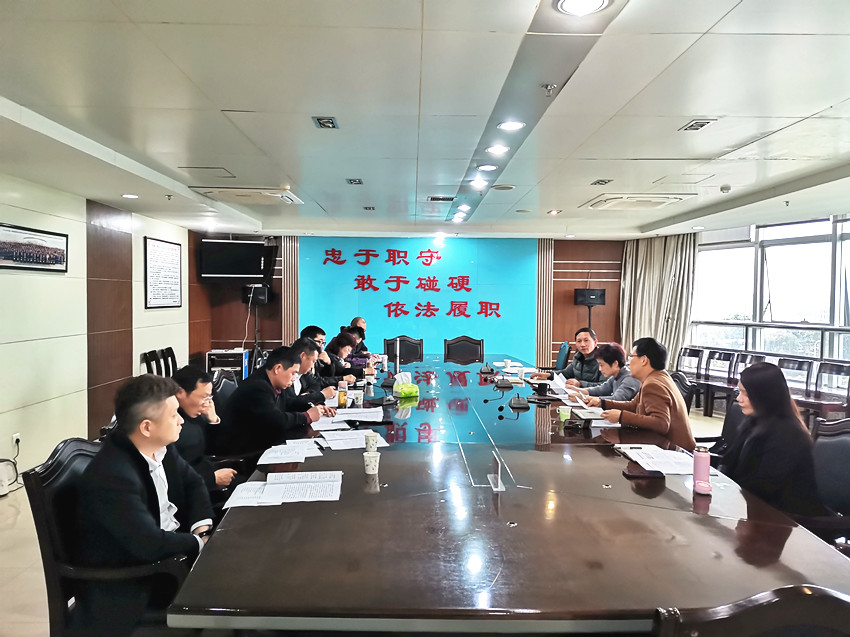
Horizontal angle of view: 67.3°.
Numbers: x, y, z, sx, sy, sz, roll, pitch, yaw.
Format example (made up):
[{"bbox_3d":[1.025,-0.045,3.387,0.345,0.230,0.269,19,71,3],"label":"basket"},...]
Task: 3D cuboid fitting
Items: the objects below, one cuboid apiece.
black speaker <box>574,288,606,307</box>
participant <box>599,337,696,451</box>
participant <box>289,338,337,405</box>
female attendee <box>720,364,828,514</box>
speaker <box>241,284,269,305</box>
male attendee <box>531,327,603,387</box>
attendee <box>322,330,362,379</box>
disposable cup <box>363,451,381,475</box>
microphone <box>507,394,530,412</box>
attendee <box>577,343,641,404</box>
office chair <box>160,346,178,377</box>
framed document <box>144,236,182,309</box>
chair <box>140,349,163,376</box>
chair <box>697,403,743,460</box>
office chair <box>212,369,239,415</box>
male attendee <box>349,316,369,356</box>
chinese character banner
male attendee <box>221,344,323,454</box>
[{"bbox_3d":[2.461,-0.312,9.491,0.460,0.240,0.260,1,2,11],"label":"black speaker"},{"bbox_3d":[1.336,0.754,3.851,0.680,1.280,0.540,0,2,10],"label":"participant"},{"bbox_3d":[-0.931,0.753,4.634,0.800,1.225,0.540,1,2,7],"label":"participant"},{"bbox_3d":[1.484,0.811,2.855,0.680,1.230,0.500,0,2,7],"label":"female attendee"},{"bbox_3d":[-2.614,-0.362,9.846,0.430,0.270,0.280,0,2,-1],"label":"speaker"},{"bbox_3d":[1.351,0.712,5.760,0.700,1.250,0.650,-2,3,-43],"label":"male attendee"},{"bbox_3d":[-0.876,0.724,5.995,0.780,1.188,0.540,1,2,7],"label":"attendee"},{"bbox_3d":[-0.231,0.632,2.769,0.076,0.086,0.076,0,2,-1],"label":"disposable cup"},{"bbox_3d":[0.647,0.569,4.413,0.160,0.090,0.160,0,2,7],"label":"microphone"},{"bbox_3d":[1.387,0.773,4.854,0.640,1.180,0.500,0,2,6],"label":"attendee"},{"bbox_3d":[-2.867,0.801,7.633,0.500,0.880,0.450,0,2,-1],"label":"office chair"},{"bbox_3d":[-3.290,-0.561,8.120,0.030,0.850,1.160,0,2,-1],"label":"framed document"},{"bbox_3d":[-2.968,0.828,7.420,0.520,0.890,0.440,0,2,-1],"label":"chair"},{"bbox_3d":[1.656,0.916,3.812,0.600,0.960,0.600,0,2,-1],"label":"chair"},{"bbox_3d":[-1.265,0.873,4.907,0.600,0.960,0.600,0,2,-1],"label":"office chair"},{"bbox_3d":[-0.823,0.629,7.514,0.780,1.270,0.540,1,2,11],"label":"male attendee"},{"bbox_3d":[-0.109,-0.187,10.120,3.790,2.200,0.050,0,2,-1],"label":"chinese character banner"},{"bbox_3d":[-0.917,0.782,3.900,0.700,1.230,0.530,0,2,-1],"label":"male attendee"}]

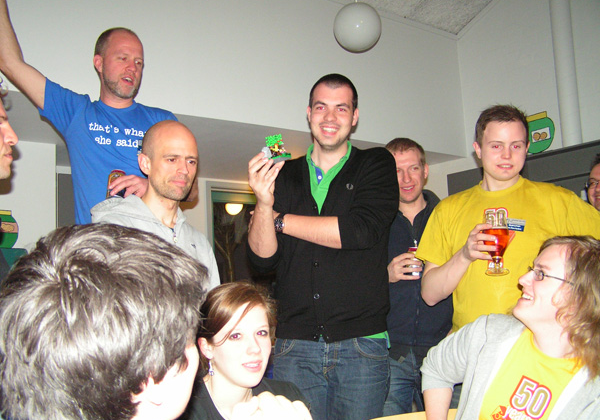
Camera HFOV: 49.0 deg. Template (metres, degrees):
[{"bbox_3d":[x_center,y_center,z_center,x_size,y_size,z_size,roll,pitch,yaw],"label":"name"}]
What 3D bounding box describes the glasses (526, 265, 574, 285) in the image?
[{"bbox_3d":[0.651,0.179,1.650,0.142,0.042,0.137,17,7,-8],"label":"glasses"}]

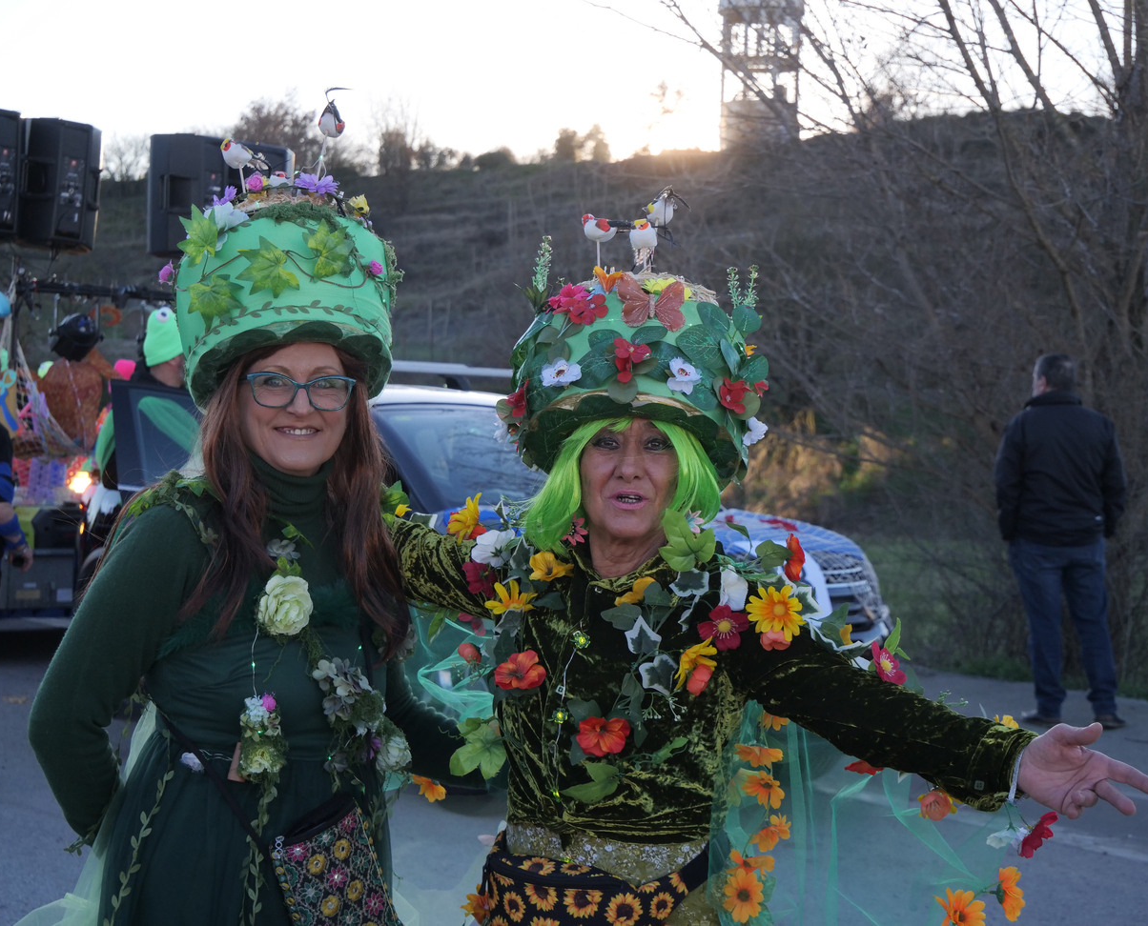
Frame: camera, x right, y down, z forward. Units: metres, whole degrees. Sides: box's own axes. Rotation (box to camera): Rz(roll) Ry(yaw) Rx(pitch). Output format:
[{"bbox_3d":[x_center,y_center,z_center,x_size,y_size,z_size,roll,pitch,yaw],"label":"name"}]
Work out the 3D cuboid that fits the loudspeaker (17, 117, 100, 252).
[{"bbox_3d":[-2.915,-1.594,11.400,0.440,0.690,0.370,0,2,-29],"label":"loudspeaker"}]

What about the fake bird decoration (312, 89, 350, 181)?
[{"bbox_3d":[-0.328,-0.447,2.700,0.048,0.122,0.055,1,2,18],"label":"fake bird decoration"}]

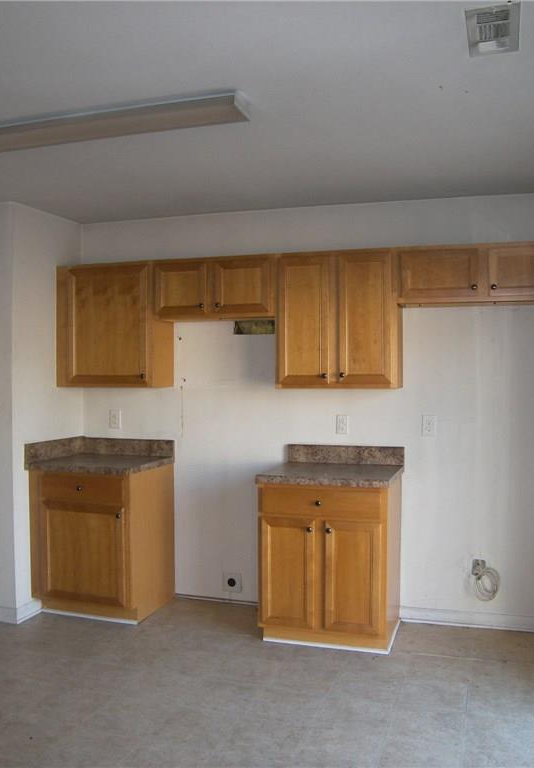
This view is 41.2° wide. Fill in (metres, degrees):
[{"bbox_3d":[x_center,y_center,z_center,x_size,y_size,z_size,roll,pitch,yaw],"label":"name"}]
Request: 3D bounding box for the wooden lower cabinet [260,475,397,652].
[{"bbox_3d":[0.375,0.961,4.002,0.688,0.877,0.612,0,2,17],"label":"wooden lower cabinet"}]

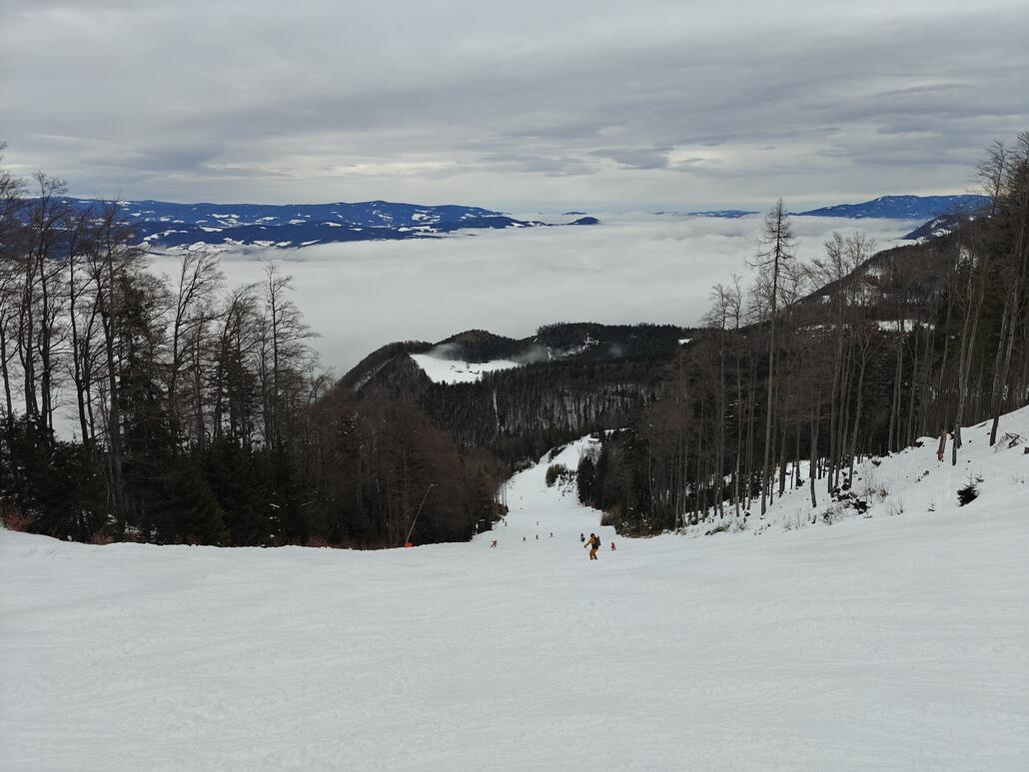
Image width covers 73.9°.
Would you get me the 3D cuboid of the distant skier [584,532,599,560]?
[{"bbox_3d":[4.484,9.237,39.200,0.830,1.700,0.700,9,17,32],"label":"distant skier"}]

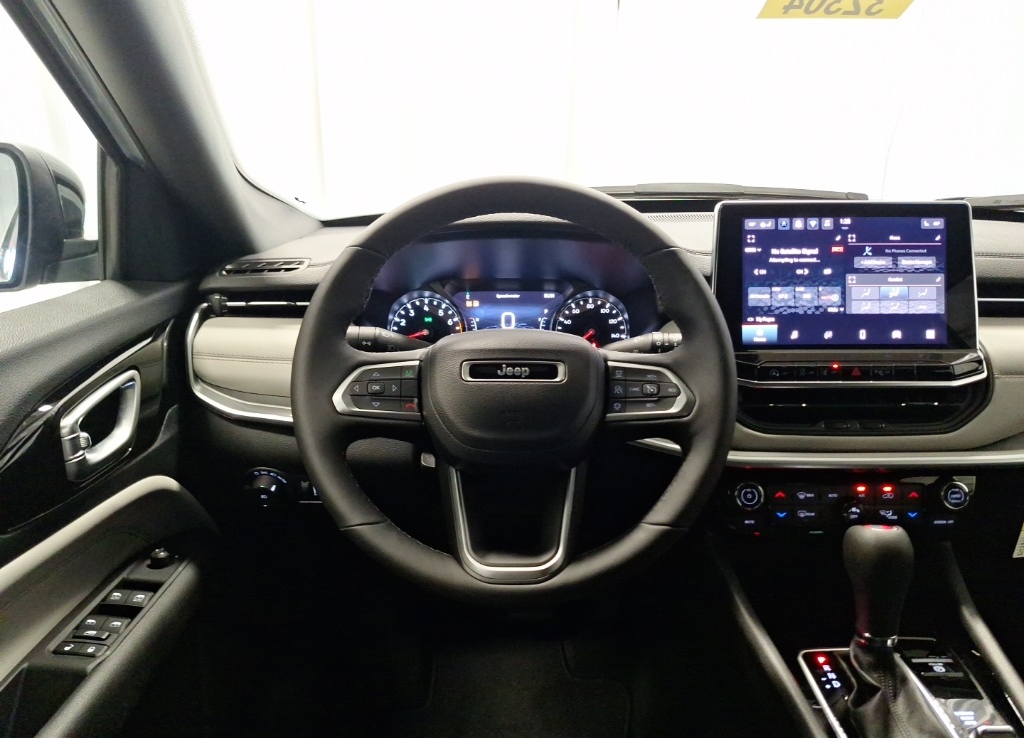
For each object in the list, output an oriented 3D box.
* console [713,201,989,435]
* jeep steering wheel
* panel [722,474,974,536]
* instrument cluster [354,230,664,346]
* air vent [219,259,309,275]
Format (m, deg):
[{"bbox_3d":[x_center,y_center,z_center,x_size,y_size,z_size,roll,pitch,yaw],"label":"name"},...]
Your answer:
[{"bbox_3d":[0.369,-0.057,0.750,0.286,0.250,0.085,0,-2,0],"label":"console"},{"bbox_3d":[0.002,0.013,0.592,0.374,0.365,0.095,0,-11,0],"label":"jeep steering wheel"},{"bbox_3d":[0.376,0.150,0.760,0.278,0.070,0.040,0,-2,0],"label":"panel"},{"bbox_3d":[-0.002,-0.083,0.800,0.370,0.160,0.100,0,-3,0],"label":"instrument cluster"},{"bbox_3d":[-0.285,-0.117,0.785,0.100,0.022,0.042,0,16,0],"label":"air vent"}]

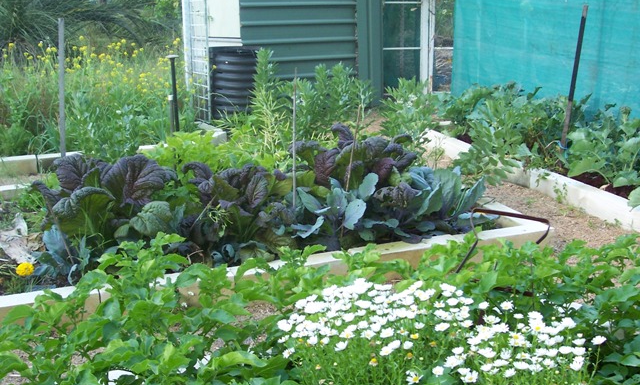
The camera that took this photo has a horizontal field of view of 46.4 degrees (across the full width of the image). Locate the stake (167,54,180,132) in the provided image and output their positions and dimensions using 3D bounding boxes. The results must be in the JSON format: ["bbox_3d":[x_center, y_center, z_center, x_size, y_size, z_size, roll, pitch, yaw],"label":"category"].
[{"bbox_3d":[-1.128,-0.755,5.837,0.095,0.646,0.085,-1,15,0],"label":"stake"}]

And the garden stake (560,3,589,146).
[{"bbox_3d":[1.628,-0.672,4.804,0.029,1.039,0.029,4,15,0],"label":"garden stake"}]

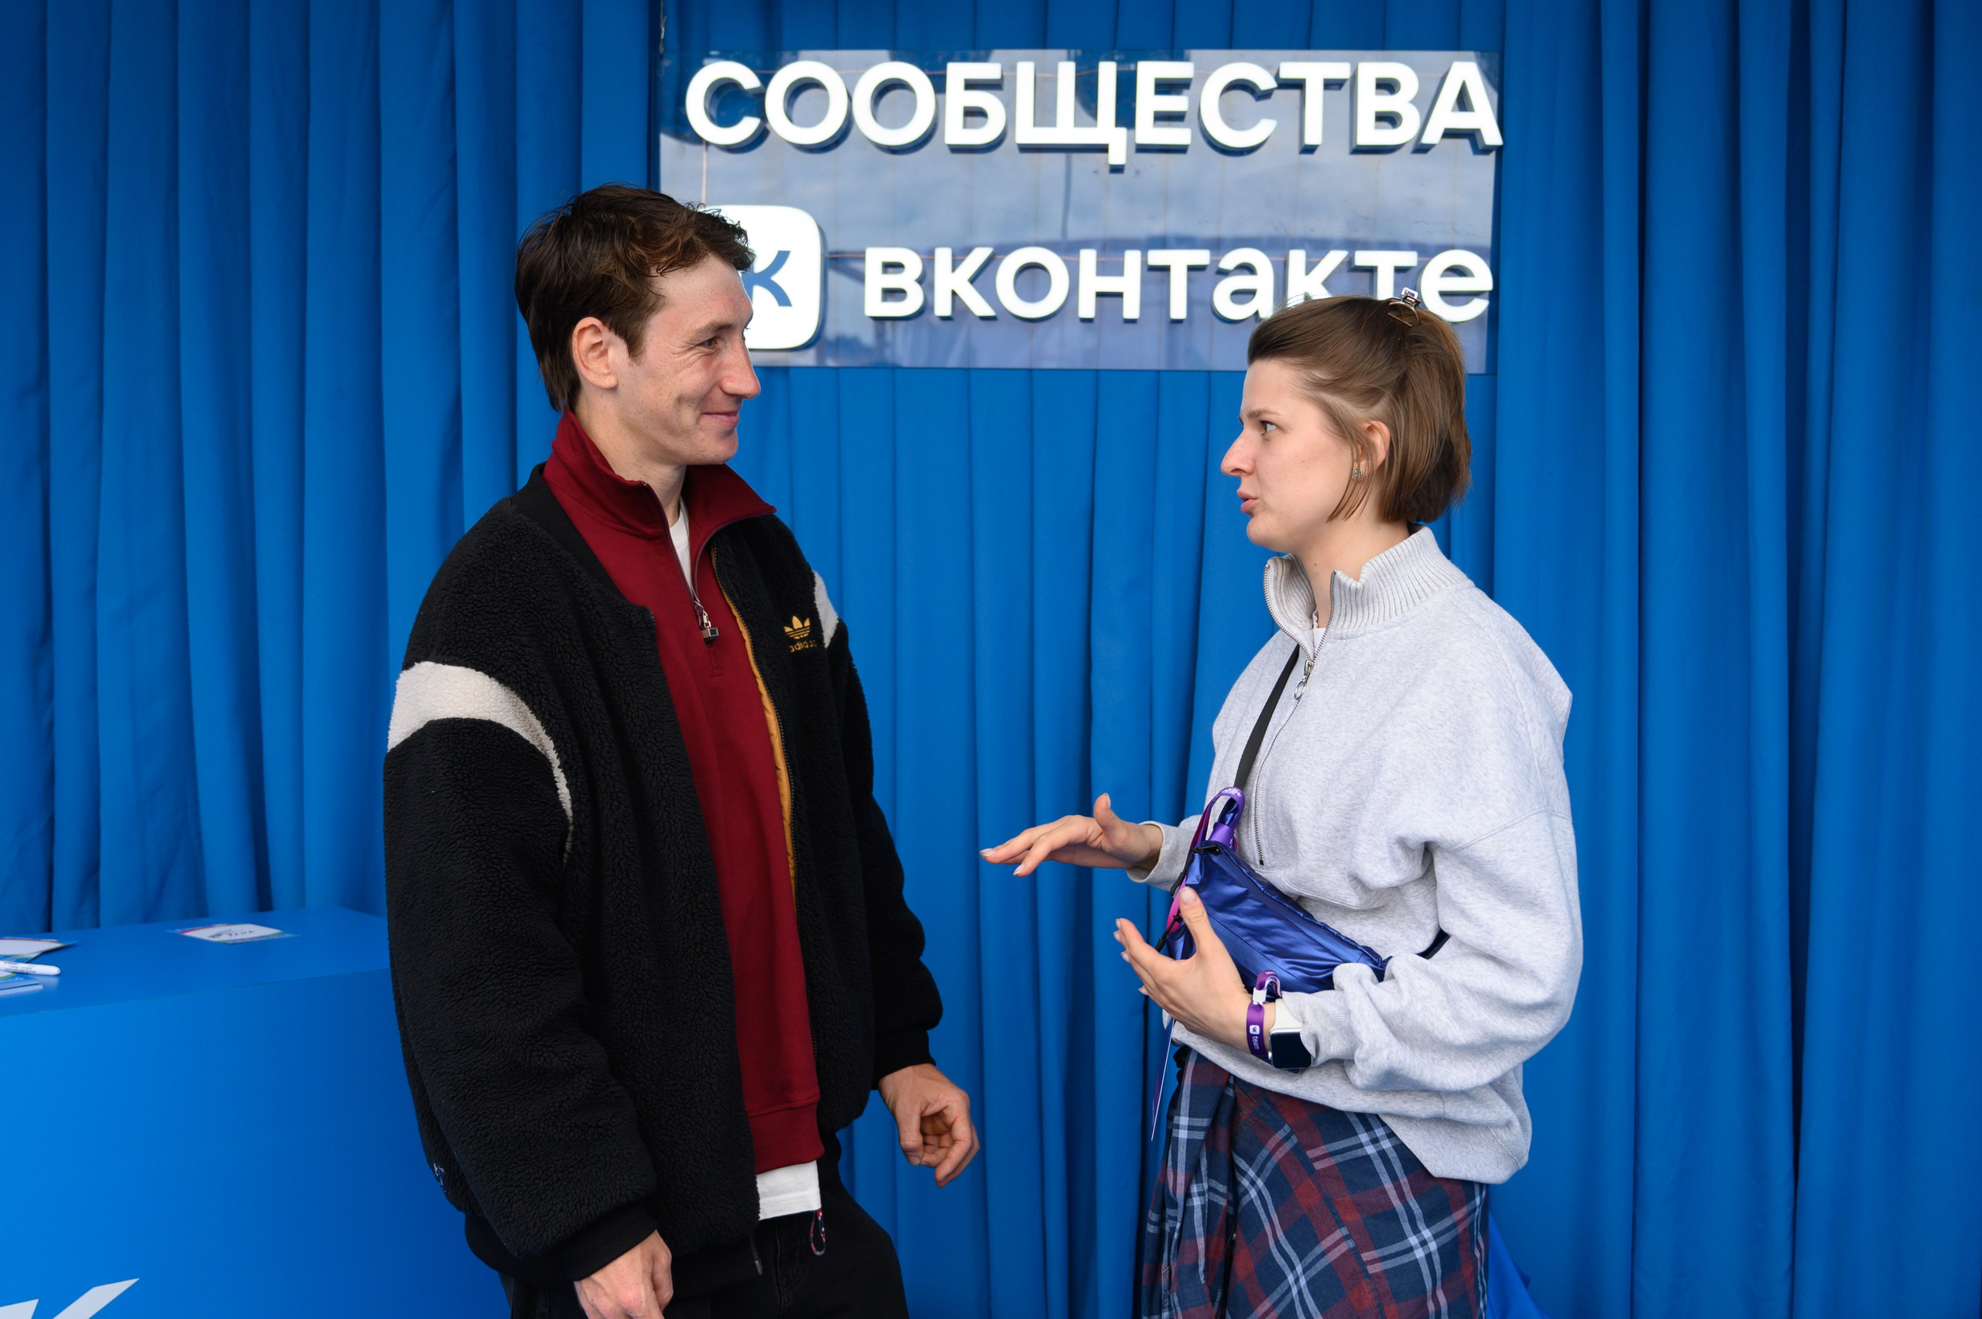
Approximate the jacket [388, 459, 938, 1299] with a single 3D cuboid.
[{"bbox_3d":[-0.285,0.168,1.830,0.360,0.680,0.510,2,3,39],"label":"jacket"}]

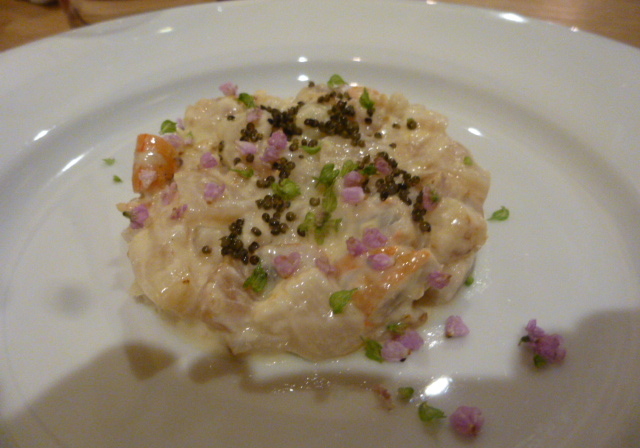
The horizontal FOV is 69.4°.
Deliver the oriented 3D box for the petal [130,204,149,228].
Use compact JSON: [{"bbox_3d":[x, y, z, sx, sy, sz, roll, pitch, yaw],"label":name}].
[{"bbox_3d":[-0.057,-0.002,0.146,0.006,0.005,0.006,0,43,0],"label":"petal"}]

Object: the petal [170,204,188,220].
[{"bbox_3d":[-0.043,-0.003,0.140,0.005,0.002,0.005,0,43,0],"label":"petal"}]

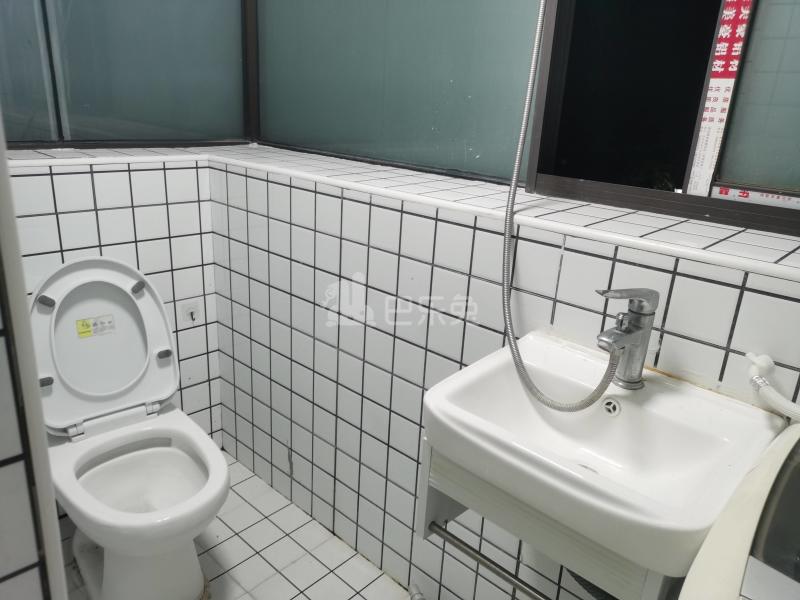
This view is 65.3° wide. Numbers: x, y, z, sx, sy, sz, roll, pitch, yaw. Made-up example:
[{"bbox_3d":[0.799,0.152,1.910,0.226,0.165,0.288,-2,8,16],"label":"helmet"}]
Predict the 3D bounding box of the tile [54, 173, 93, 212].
[{"bbox_3d":[-0.867,-0.285,1.658,0.097,0.097,0.010,-14,26,-41],"label":"tile"}]

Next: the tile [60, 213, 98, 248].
[{"bbox_3d":[-0.868,-0.188,1.685,0.097,0.097,0.010,-14,25,-41],"label":"tile"}]

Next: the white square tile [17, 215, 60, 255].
[{"bbox_3d":[-0.943,-0.170,1.624,0.098,0.098,0.009,-14,26,-41],"label":"white square tile"}]

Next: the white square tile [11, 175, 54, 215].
[{"bbox_3d":[-0.937,-0.265,1.591,0.098,0.098,0.009,-14,26,-41],"label":"white square tile"}]

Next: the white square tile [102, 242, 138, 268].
[{"bbox_3d":[-0.803,-0.112,1.788,0.098,0.098,0.010,-15,26,-42],"label":"white square tile"}]

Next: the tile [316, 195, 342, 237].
[{"bbox_3d":[-0.177,-0.214,1.567,0.097,0.097,0.010,19,25,39],"label":"tile"}]

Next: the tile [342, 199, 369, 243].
[{"bbox_3d":[-0.104,-0.189,1.511,0.098,0.098,0.009,19,25,39],"label":"tile"}]

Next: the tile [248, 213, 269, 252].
[{"bbox_3d":[-0.404,-0.199,1.796,0.097,0.097,0.010,19,25,39],"label":"tile"}]

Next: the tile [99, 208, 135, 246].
[{"bbox_3d":[-0.800,-0.208,1.757,0.097,0.097,0.010,-14,26,-41],"label":"tile"}]

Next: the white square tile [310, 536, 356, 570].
[{"bbox_3d":[-0.185,0.718,1.758,0.098,0.009,0.098,19,25,39],"label":"white square tile"}]

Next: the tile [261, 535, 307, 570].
[{"bbox_3d":[-0.328,0.715,1.757,0.097,0.010,0.097,19,25,39],"label":"tile"}]

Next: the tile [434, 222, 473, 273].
[{"bbox_3d":[0.116,-0.111,1.314,0.097,0.097,0.010,19,25,39],"label":"tile"}]

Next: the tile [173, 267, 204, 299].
[{"bbox_3d":[-0.664,-0.054,1.953,0.098,0.098,0.009,-14,26,-41],"label":"tile"}]

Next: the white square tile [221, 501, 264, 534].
[{"bbox_3d":[-0.477,0.664,1.890,0.099,0.010,0.099,19,25,39],"label":"white square tile"}]

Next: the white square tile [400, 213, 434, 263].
[{"bbox_3d":[0.043,-0.137,1.385,0.098,0.098,0.009,19,25,39],"label":"white square tile"}]

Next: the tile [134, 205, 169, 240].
[{"bbox_3d":[-0.727,-0.227,1.823,0.097,0.097,0.010,-14,26,-41],"label":"tile"}]

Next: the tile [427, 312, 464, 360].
[{"bbox_3d":[0.105,0.078,1.386,0.097,0.097,0.010,19,25,39],"label":"tile"}]

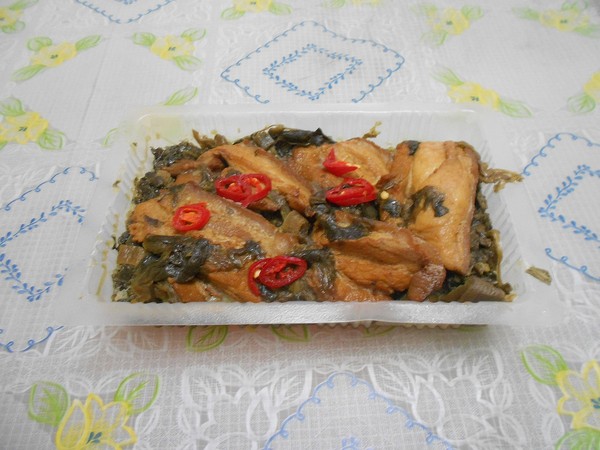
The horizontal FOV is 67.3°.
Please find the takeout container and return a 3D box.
[{"bbox_3d":[0.004,-0.001,0.240,0.213,0.045,0.131,0,57,1],"label":"takeout container"}]

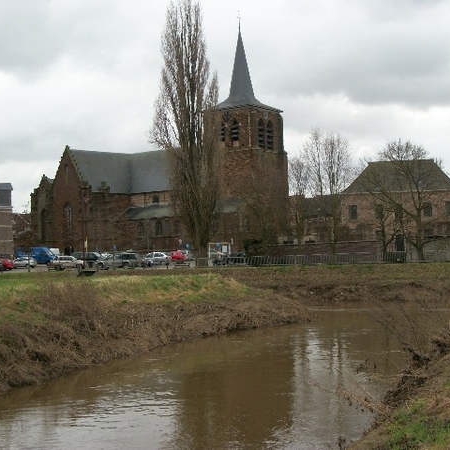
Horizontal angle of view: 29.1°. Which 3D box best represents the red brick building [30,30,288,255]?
[{"bbox_3d":[-11.630,-10.520,130.730,46.000,32.500,22.000,-2,-2,40],"label":"red brick building"}]

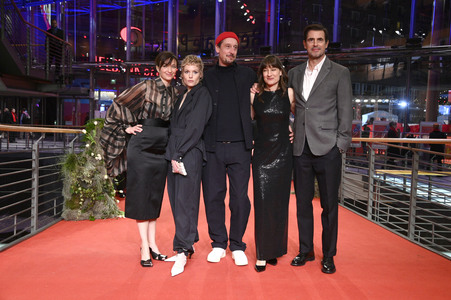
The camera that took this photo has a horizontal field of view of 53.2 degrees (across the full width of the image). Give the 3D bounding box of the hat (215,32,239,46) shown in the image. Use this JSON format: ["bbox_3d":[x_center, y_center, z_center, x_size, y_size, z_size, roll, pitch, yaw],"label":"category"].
[{"bbox_3d":[0.017,-0.910,3.720,0.195,0.135,0.225,1,2,-22],"label":"hat"}]

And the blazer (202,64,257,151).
[{"bbox_3d":[0.017,-0.356,3.730,0.540,0.740,0.290,2,2,0],"label":"blazer"}]

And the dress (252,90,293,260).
[{"bbox_3d":[0.373,0.195,3.580,0.330,1.360,0.270,2,2,3],"label":"dress"}]

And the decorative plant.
[{"bbox_3d":[-1.608,0.237,5.470,0.720,1.180,0.600,2,2,0],"label":"decorative plant"}]

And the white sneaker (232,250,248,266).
[{"bbox_3d":[0.095,0.843,3.671,0.112,0.115,0.300,1,2,-16],"label":"white sneaker"}]

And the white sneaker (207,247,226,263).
[{"bbox_3d":[-0.033,0.838,3.722,0.112,0.115,0.300,2,2,24],"label":"white sneaker"}]

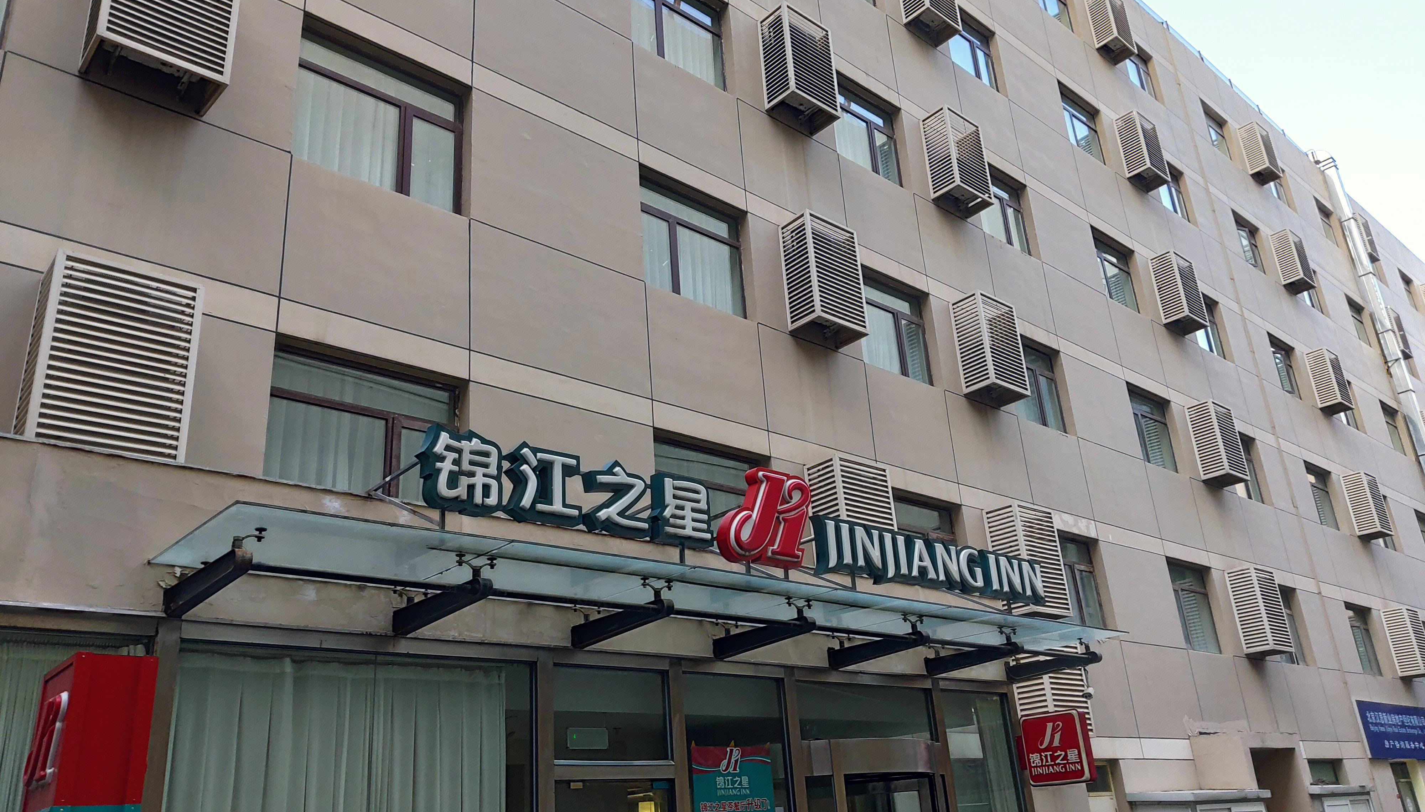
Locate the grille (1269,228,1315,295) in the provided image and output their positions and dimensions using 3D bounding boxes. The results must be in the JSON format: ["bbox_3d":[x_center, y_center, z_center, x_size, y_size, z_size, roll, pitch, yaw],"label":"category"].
[{"bbox_3d":[15.808,-3.930,29.137,0.934,1.496,0.505,16,-29,-40],"label":"grille"}]

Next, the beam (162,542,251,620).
[{"bbox_3d":[-2.671,0.957,5.658,0.093,0.150,1.024,16,-29,-40],"label":"beam"}]

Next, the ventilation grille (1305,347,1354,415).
[{"bbox_3d":[15.355,-0.593,26.629,0.901,1.422,0.482,16,-29,-40],"label":"ventilation grille"}]

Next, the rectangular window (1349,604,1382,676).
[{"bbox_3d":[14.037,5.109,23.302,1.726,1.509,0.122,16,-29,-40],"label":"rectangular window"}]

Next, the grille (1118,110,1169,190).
[{"bbox_3d":[9.009,-5.336,22.428,0.884,1.415,0.482,16,-29,-40],"label":"grille"}]

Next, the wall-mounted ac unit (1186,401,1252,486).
[{"bbox_3d":[9.534,0.710,20.190,0.909,1.427,0.477,16,-29,-40],"label":"wall-mounted ac unit"}]

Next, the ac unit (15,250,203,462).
[{"bbox_3d":[-4.171,-0.216,7.409,0.933,1.487,0.505,16,-29,-40],"label":"ac unit"}]

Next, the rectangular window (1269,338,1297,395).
[{"bbox_3d":[14.229,-0.860,26.765,1.733,1.586,0.120,16,-29,-40],"label":"rectangular window"}]

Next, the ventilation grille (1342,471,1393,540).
[{"bbox_3d":[16.181,2.495,26.473,0.929,1.499,0.505,16,-29,-40],"label":"ventilation grille"}]

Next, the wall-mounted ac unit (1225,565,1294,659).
[{"bbox_3d":[9.671,3.652,18.932,0.887,1.429,0.482,16,-29,-40],"label":"wall-mounted ac unit"}]

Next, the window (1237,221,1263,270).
[{"bbox_3d":[13.247,-3.890,26.605,1.659,1.483,0.092,16,-29,-40],"label":"window"}]

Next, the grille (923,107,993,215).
[{"bbox_3d":[3.767,-3.751,16.492,0.884,1.415,0.482,16,-29,-40],"label":"grille"}]

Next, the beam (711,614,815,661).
[{"bbox_3d":[0.386,1.726,7.936,0.083,0.139,1.021,16,-29,-40],"label":"beam"}]

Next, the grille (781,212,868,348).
[{"bbox_3d":[1.364,-1.530,13.073,0.892,1.427,0.475,16,-29,-40],"label":"grille"}]

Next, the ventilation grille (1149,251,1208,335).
[{"bbox_3d":[9.234,-2.234,21.187,0.884,1.415,0.482,16,-29,-40],"label":"ventilation grille"}]

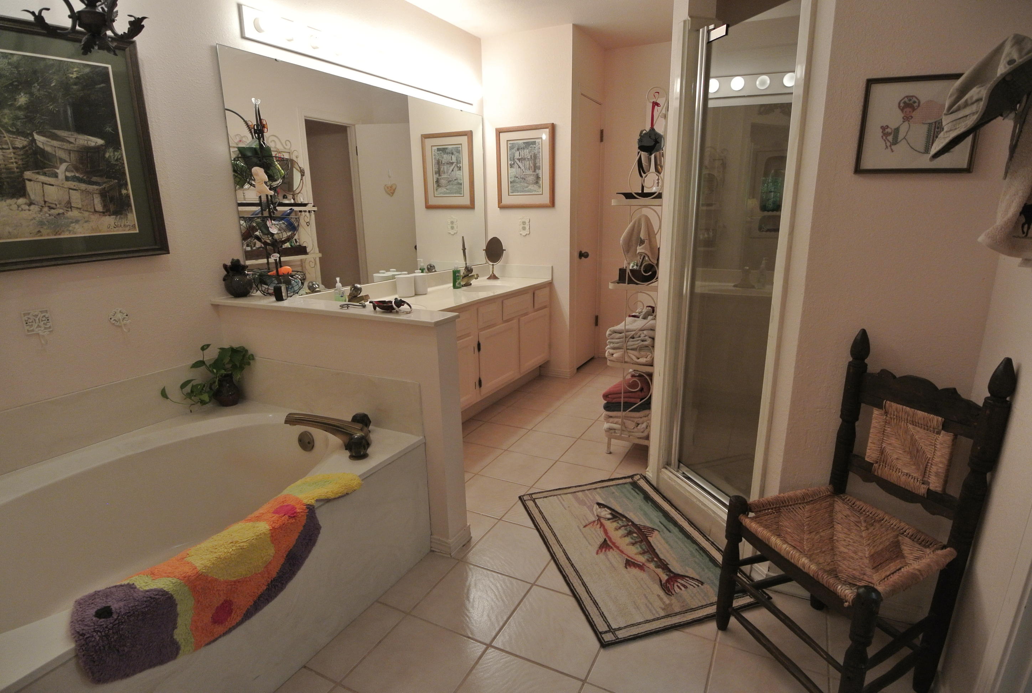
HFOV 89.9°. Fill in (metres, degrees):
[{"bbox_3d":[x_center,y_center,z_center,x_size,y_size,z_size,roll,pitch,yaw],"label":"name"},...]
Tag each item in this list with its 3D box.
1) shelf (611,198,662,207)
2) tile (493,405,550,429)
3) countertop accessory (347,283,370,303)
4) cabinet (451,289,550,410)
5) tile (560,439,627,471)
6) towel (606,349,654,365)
[{"bbox_3d":[0.727,-0.753,2.719,0.245,0.030,0.690,6,16,27],"label":"shelf"},{"bbox_3d":[0.015,0.462,3.290,0.305,0.012,0.297,6,16,27],"label":"tile"},{"bbox_3d":[-0.839,-0.268,2.732,0.130,0.135,0.070,6,15,27],"label":"countertop accessory"},{"bbox_3d":[-0.458,0.069,3.264,0.532,0.688,2.087,6,15,27],"label":"cabinet"},{"bbox_3d":[0.414,0.576,2.752,0.296,0.010,0.296,6,15,27],"label":"tile"},{"bbox_3d":[0.649,0.017,2.741,0.239,0.072,0.359,6,15,27],"label":"towel"}]

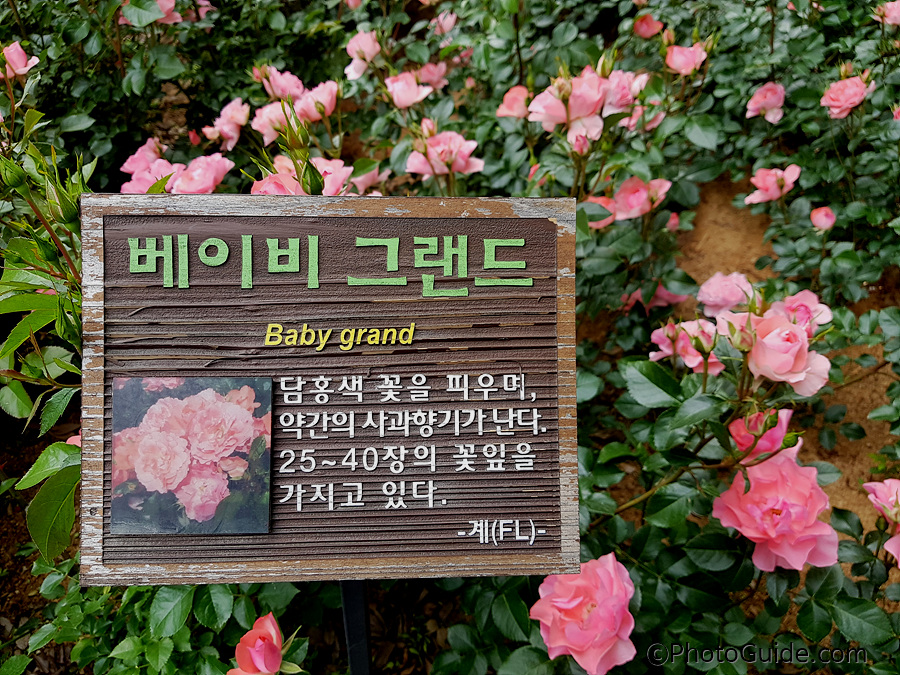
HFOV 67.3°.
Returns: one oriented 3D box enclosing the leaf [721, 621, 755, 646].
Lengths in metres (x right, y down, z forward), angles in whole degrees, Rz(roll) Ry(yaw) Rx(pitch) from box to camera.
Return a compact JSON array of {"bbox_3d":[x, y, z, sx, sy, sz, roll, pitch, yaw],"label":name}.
[{"bbox_3d":[0.318,0.326,0.740,0.032,0.010,0.024,-7,50,7],"label":"leaf"}]

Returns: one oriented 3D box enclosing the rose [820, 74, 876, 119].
[{"bbox_3d":[0.557,-0.339,0.950,0.070,0.052,0.057,15,80,23],"label":"rose"}]

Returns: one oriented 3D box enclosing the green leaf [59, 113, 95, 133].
[{"bbox_3d":[-0.569,-0.328,1.030,0.054,0.013,0.034,0,41,0],"label":"green leaf"}]

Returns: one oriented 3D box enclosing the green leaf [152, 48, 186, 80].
[{"bbox_3d":[-0.386,-0.376,0.930,0.045,0.012,0.036,14,72,-11],"label":"green leaf"}]

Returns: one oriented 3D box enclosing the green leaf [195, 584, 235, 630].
[{"bbox_3d":[-0.212,0.242,0.610,0.036,0.010,0.049,-10,59,-21],"label":"green leaf"}]

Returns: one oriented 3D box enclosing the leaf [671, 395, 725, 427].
[{"bbox_3d":[0.205,0.062,0.560,0.048,0.010,0.029,-32,49,2],"label":"leaf"}]

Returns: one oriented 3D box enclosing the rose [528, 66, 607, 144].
[{"bbox_3d":[0.142,-0.281,0.820,0.092,0.082,0.088,2,37,0],"label":"rose"}]

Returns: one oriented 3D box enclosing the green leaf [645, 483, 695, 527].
[{"bbox_3d":[0.166,0.125,0.510,0.043,0.012,0.032,-28,58,-8],"label":"green leaf"}]

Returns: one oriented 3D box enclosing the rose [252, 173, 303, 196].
[{"bbox_3d":[-0.152,-0.129,0.600,0.050,0.038,0.050,-9,55,-12],"label":"rose"}]

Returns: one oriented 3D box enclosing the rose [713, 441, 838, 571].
[{"bbox_3d":[0.275,0.142,0.570,0.098,0.098,0.060,4,-5,6],"label":"rose"}]

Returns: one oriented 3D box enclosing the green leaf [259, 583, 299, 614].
[{"bbox_3d":[-0.135,0.203,0.530,0.031,0.012,0.027,-10,57,-16],"label":"green leaf"}]

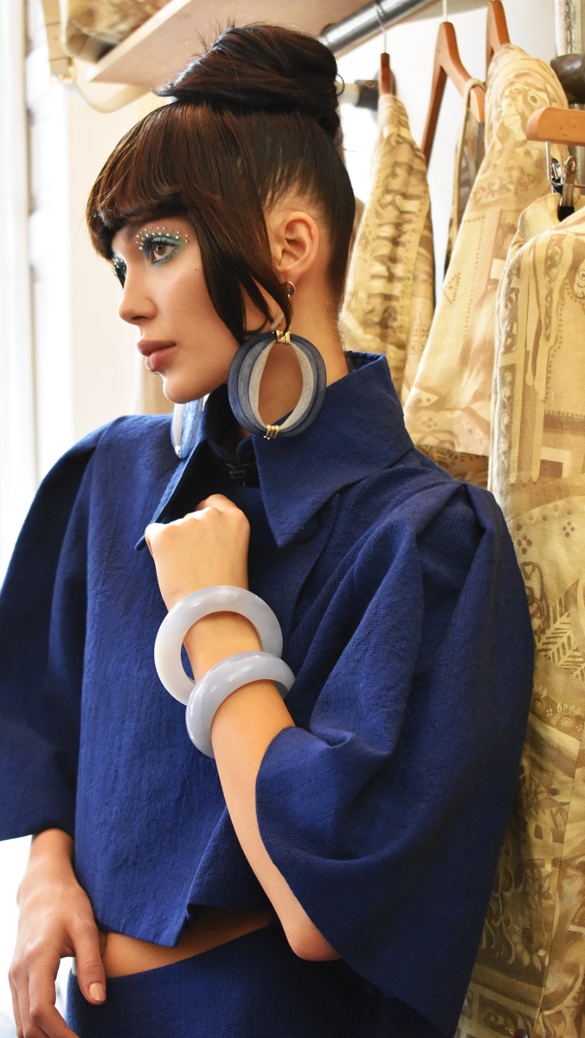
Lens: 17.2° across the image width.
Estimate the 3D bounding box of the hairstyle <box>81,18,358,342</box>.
[{"bbox_3d":[-0.056,-0.266,1.520,0.215,0.245,0.175,-7,2,-25],"label":"hairstyle"}]

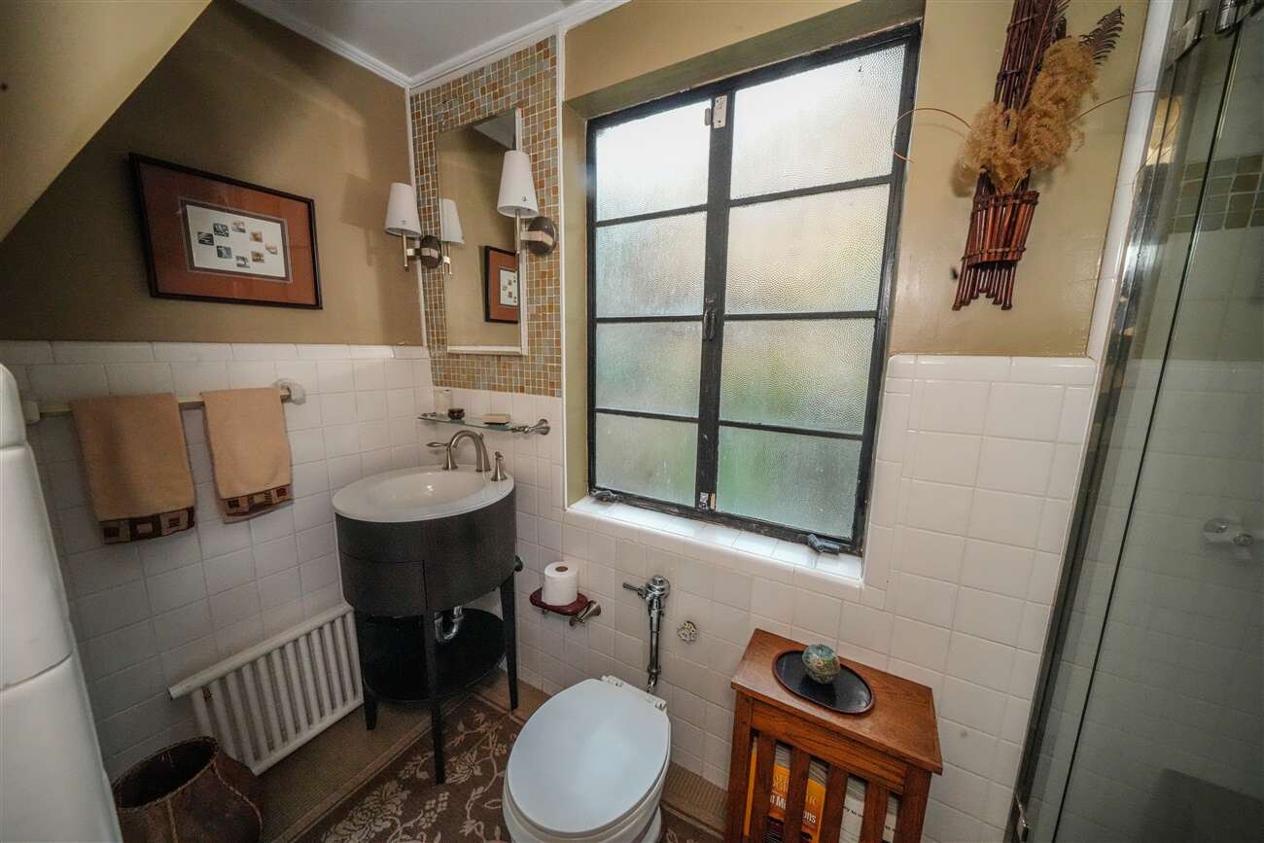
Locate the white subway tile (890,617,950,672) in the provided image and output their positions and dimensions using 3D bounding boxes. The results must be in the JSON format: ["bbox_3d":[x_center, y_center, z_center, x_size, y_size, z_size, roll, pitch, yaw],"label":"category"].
[{"bbox_3d":[0.662,0.511,0.971,0.108,0.108,0.010,6,11,29],"label":"white subway tile"}]

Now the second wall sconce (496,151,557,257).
[{"bbox_3d":[-0.323,-0.639,1.263,0.120,0.285,0.172,6,11,29],"label":"second wall sconce"}]

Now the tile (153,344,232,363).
[{"bbox_3d":[-1.163,-0.183,1.119,0.010,0.051,0.152,6,11,29],"label":"tile"}]

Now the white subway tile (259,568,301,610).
[{"bbox_3d":[-1.118,0.527,1.337,0.009,0.108,0.108,7,11,30],"label":"white subway tile"}]

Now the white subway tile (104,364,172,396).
[{"bbox_3d":[-1.214,-0.091,1.045,0.009,0.108,0.108,7,11,30],"label":"white subway tile"}]

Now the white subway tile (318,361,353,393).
[{"bbox_3d":[-0.995,-0.150,1.419,0.009,0.108,0.108,7,11,30],"label":"white subway tile"}]

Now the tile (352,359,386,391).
[{"bbox_3d":[-0.946,-0.163,1.519,0.009,0.108,0.108,6,11,30],"label":"tile"}]

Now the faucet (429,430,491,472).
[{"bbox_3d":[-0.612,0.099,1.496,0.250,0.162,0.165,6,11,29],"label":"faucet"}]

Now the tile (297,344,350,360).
[{"bbox_3d":[-1.010,-0.224,1.384,0.010,0.051,0.152,6,11,29],"label":"tile"}]

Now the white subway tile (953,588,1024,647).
[{"bbox_3d":[0.754,0.410,0.894,0.108,0.108,0.009,6,11,29],"label":"white subway tile"}]

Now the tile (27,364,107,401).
[{"bbox_3d":[-1.269,-0.077,0.952,0.009,0.108,0.108,7,11,30],"label":"tile"}]

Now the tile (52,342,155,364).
[{"bbox_3d":[-1.244,-0.163,0.997,0.009,0.051,0.152,6,11,30],"label":"tile"}]

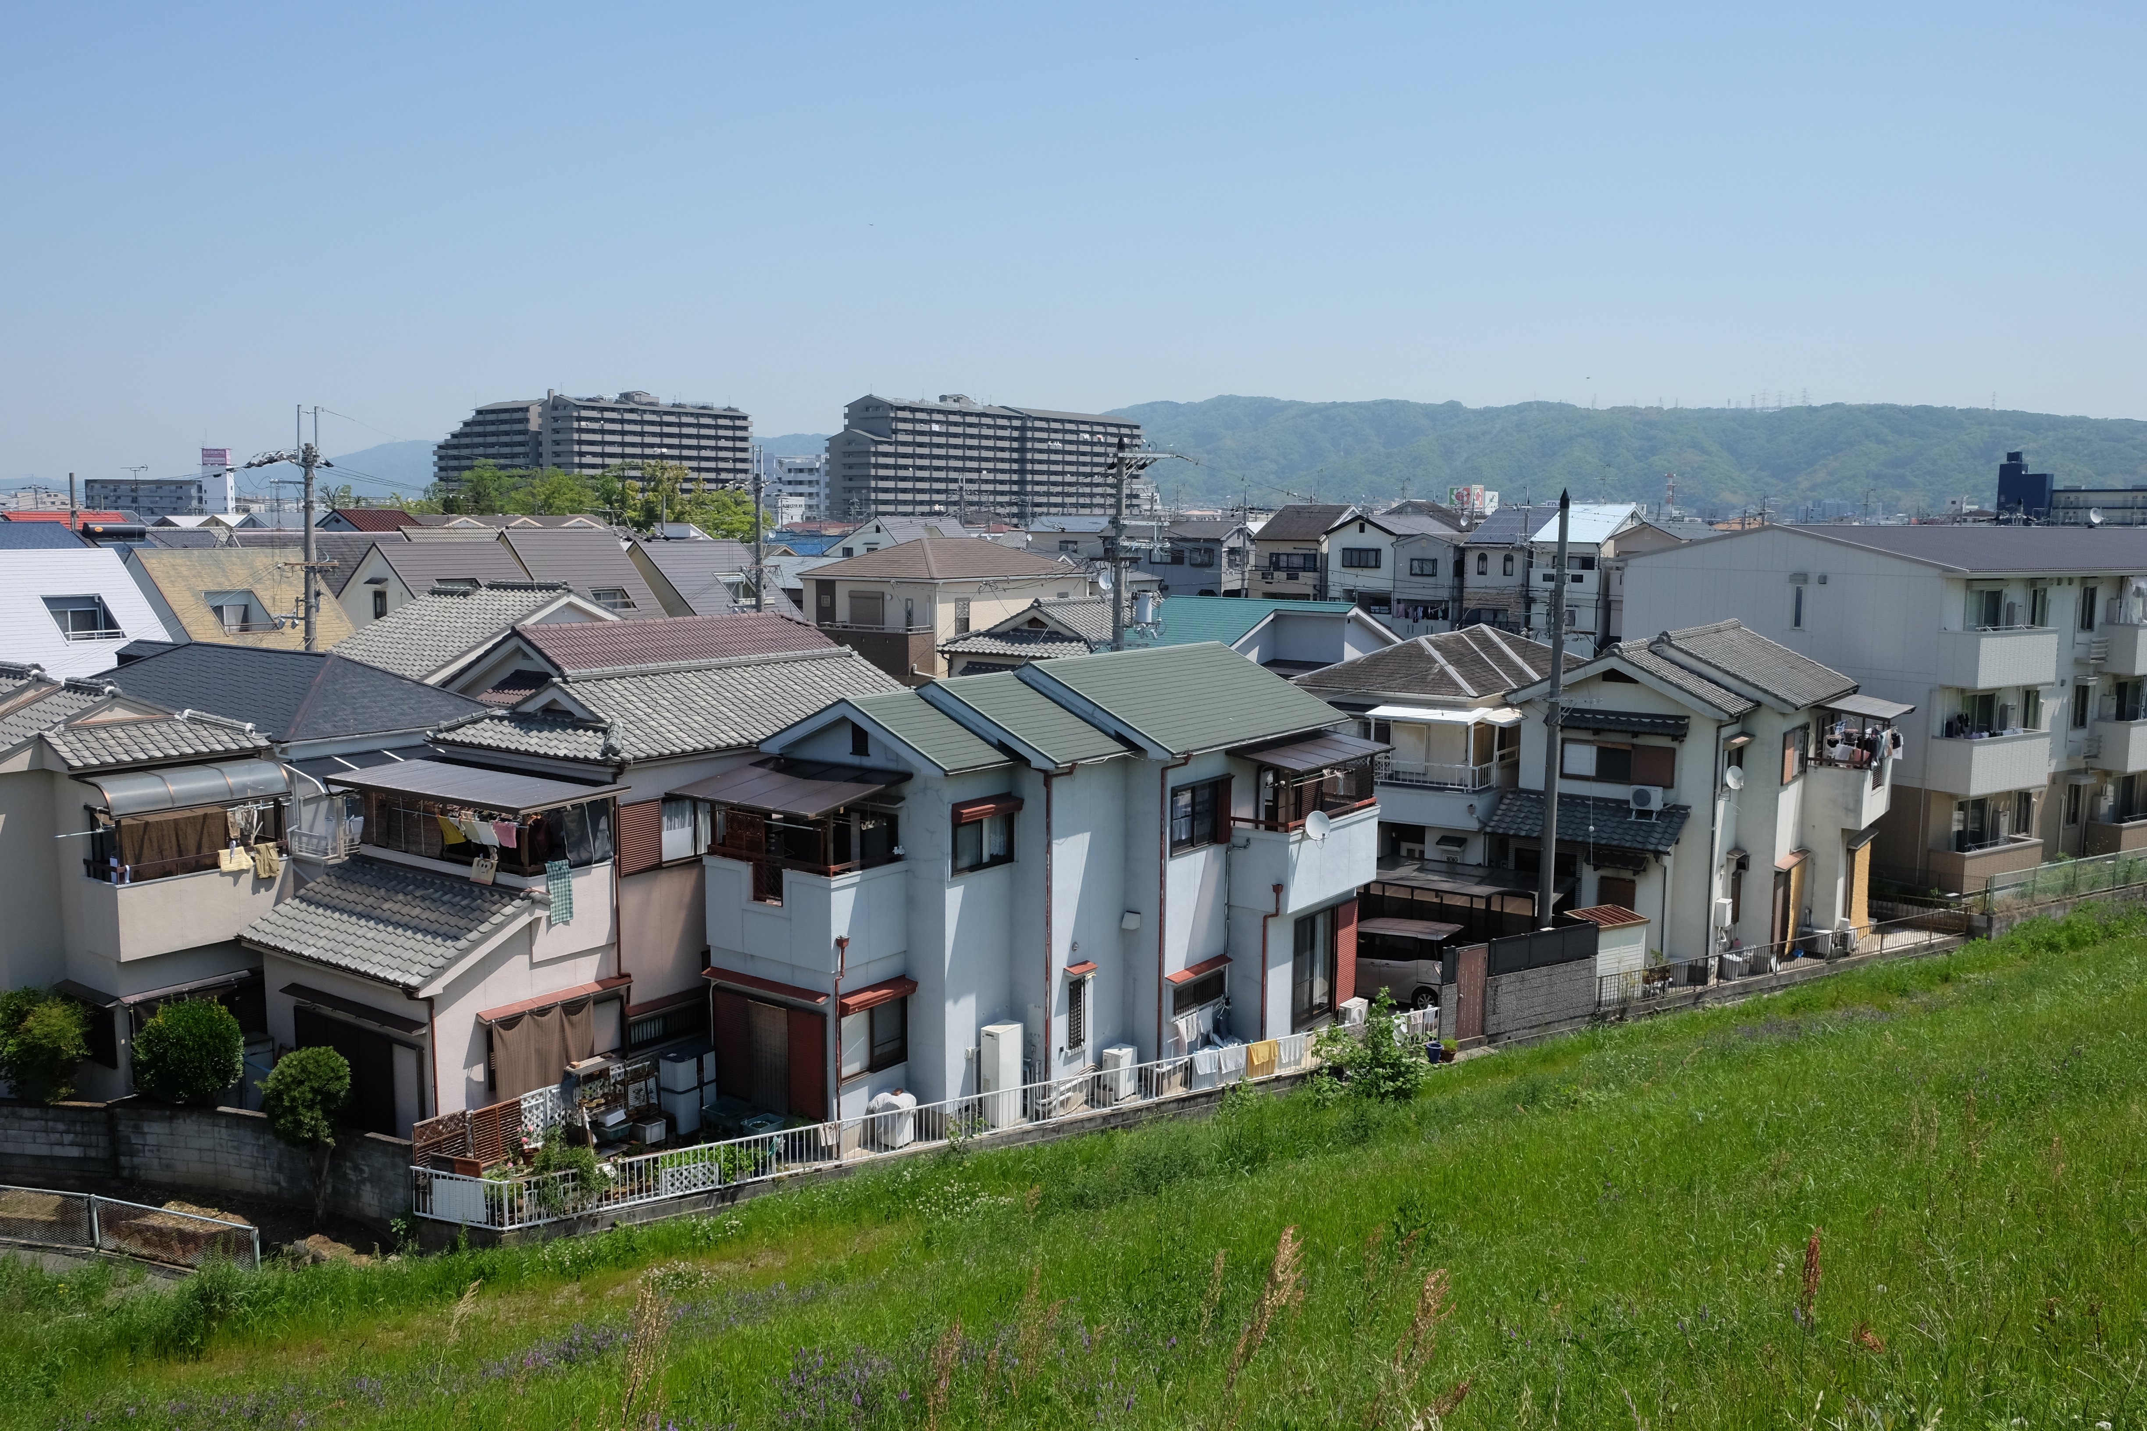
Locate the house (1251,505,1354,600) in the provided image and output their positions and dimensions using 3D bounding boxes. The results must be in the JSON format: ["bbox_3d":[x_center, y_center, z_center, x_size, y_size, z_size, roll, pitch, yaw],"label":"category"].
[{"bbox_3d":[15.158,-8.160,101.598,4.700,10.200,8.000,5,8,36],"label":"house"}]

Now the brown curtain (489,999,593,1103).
[{"bbox_3d":[-8.340,5.355,25.519,0.140,1.500,1.850,5,8,36],"label":"brown curtain"}]

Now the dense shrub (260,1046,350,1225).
[{"bbox_3d":[-10.890,5.941,22.914,1.100,2.503,1.100,0,7,0],"label":"dense shrub"}]

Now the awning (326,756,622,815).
[{"bbox_3d":[-10.190,1.174,27.162,5.600,0.220,2.050,5,8,36],"label":"awning"}]

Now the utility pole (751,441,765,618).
[{"bbox_3d":[-11.145,-3.297,57.185,0.450,12.546,0.500,5,9,36],"label":"utility pole"}]

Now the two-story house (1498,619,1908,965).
[{"bbox_3d":[15.018,1.631,38.750,7.000,7.600,11.200,5,9,36],"label":"two-story house"}]

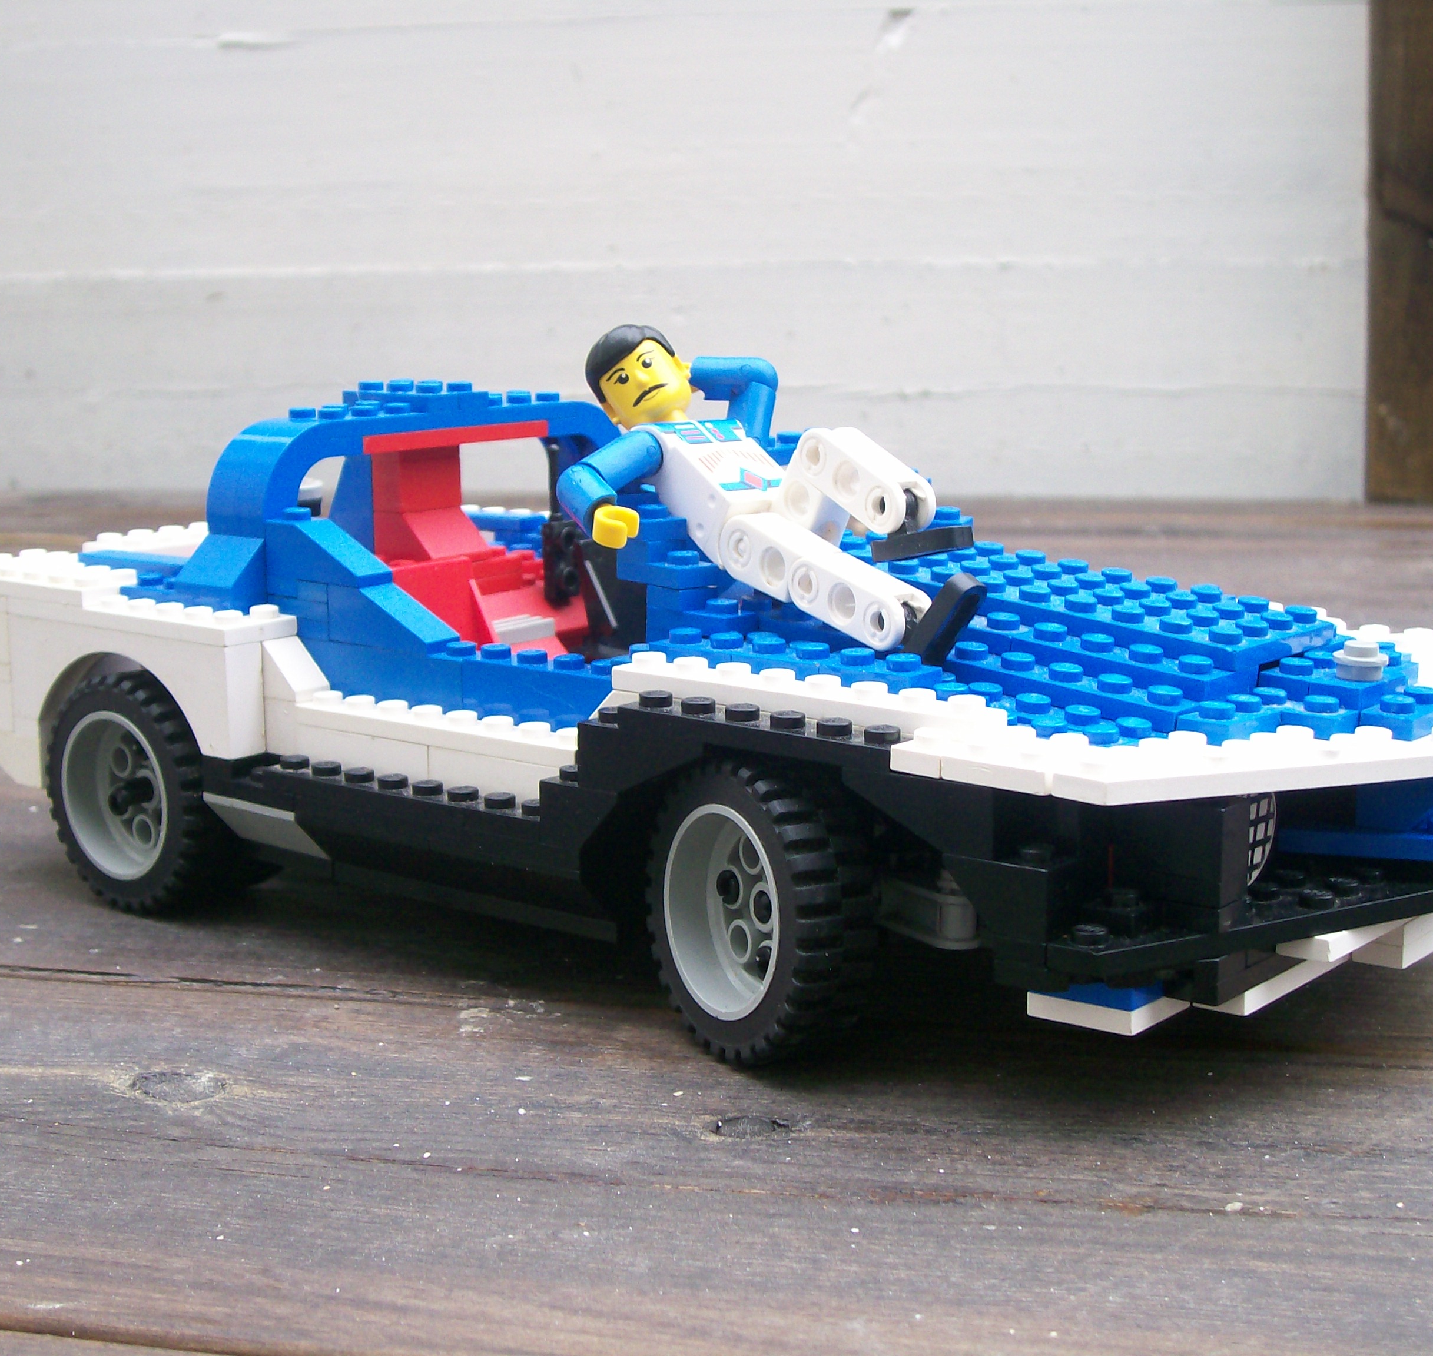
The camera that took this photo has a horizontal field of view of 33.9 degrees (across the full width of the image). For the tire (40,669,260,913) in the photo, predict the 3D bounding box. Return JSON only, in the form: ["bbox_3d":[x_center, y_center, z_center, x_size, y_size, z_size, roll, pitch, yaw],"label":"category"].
[{"bbox_3d":[-0.104,0.020,0.426,0.043,0.043,0.014,7,12,39],"label":"tire"}]

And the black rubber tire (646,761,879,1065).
[{"bbox_3d":[0.006,0.033,0.340,0.014,0.043,0.043,-2,9,-32],"label":"black rubber tire"}]

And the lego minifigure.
[{"bbox_3d":[0.008,-0.029,0.372,0.041,0.036,0.088,-10,49,-40],"label":"lego minifigure"}]

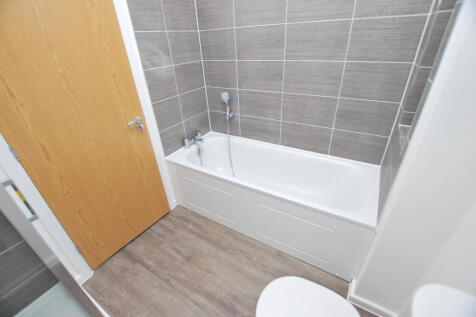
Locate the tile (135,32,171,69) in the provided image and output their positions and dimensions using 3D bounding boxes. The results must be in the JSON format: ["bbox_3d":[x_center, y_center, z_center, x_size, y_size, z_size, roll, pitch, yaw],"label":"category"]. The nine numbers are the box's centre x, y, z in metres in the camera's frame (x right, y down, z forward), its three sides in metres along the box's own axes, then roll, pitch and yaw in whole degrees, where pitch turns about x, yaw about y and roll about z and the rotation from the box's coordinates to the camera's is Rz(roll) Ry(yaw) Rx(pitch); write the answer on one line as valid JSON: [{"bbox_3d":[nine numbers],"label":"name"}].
[{"bbox_3d":[-0.644,-0.841,1.545,0.015,0.252,0.292,15,35,27],"label":"tile"}]

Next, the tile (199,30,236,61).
[{"bbox_3d":[-0.194,-1.047,1.847,0.404,0.252,0.015,15,35,27],"label":"tile"}]

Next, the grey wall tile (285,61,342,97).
[{"bbox_3d":[0.580,-0.628,1.572,0.450,0.252,0.015,15,35,27],"label":"grey wall tile"}]

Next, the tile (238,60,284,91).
[{"bbox_3d":[0.189,-0.715,1.725,0.445,0.252,0.012,15,36,28],"label":"tile"}]

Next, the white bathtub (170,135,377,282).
[{"bbox_3d":[0.237,0.286,1.907,1.700,0.610,0.710,15,35,27],"label":"white bathtub"}]

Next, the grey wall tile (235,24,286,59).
[{"bbox_3d":[0.178,-0.948,1.650,0.459,0.252,0.015,15,35,27],"label":"grey wall tile"}]

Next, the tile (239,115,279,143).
[{"bbox_3d":[0.212,-0.299,2.040,0.459,0.256,0.015,15,35,27],"label":"tile"}]

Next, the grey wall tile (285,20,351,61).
[{"bbox_3d":[0.548,-0.820,1.393,0.445,0.252,0.012,15,36,28],"label":"grey wall tile"}]

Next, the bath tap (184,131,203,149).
[{"bbox_3d":[-0.435,-0.185,2.018,0.120,0.100,0.235,15,36,28],"label":"bath tap"}]

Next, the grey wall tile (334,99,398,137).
[{"bbox_3d":[0.924,-0.300,1.452,0.388,0.252,0.012,15,36,28],"label":"grey wall tile"}]

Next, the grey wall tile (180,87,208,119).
[{"bbox_3d":[-0.435,-0.554,2.007,0.012,0.252,0.391,15,36,28],"label":"grey wall tile"}]

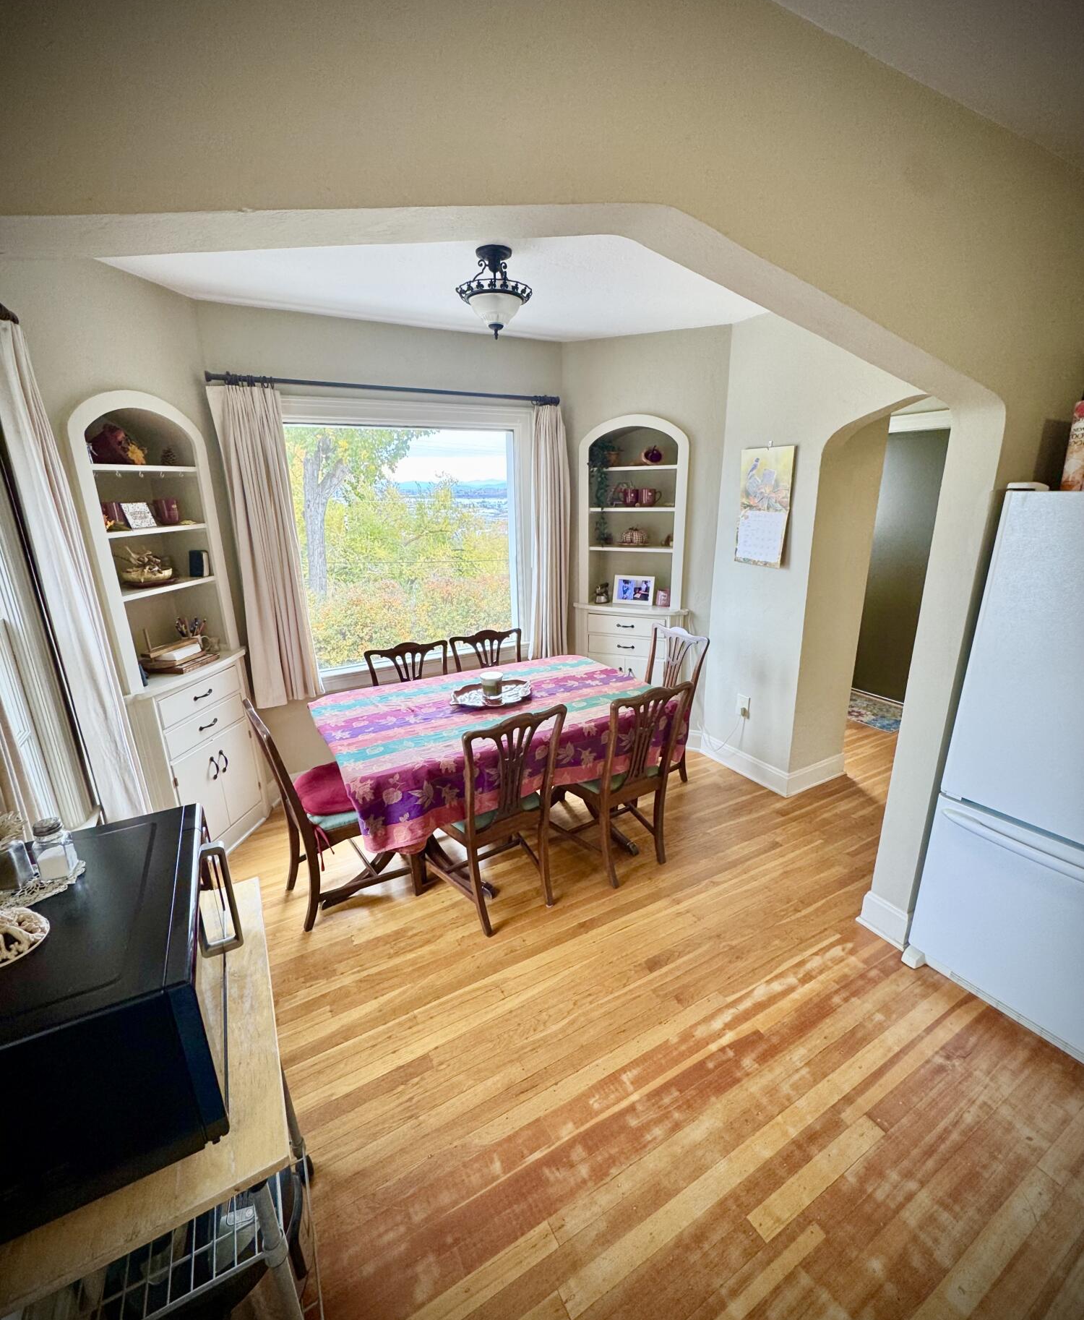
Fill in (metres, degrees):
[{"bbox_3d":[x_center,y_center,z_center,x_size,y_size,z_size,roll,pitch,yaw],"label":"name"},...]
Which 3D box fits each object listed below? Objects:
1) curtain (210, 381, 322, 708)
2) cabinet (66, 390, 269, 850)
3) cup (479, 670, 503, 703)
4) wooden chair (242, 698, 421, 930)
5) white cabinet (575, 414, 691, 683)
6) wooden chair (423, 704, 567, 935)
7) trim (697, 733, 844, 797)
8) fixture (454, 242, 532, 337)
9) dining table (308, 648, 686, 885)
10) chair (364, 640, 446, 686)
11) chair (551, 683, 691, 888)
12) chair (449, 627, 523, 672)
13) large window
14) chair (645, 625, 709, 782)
[{"bbox_3d":[-1.339,-0.515,2.884,0.375,1.540,0.130,-11,20,-28],"label":"curtain"},{"bbox_3d":[-1.730,-0.078,2.691,0.410,2.111,0.700,2,17,9],"label":"cabinet"},{"bbox_3d":[-0.228,0.128,2.698,0.103,0.122,0.103,-1,17,0],"label":"cup"},{"bbox_3d":[-0.879,0.594,2.492,0.520,0.910,0.475,-13,20,-33],"label":"wooden chair"},{"bbox_3d":[0.601,-0.529,3.873,0.730,2.010,0.360,4,18,15],"label":"white cabinet"},{"bbox_3d":[-0.208,0.582,2.430,0.476,0.917,0.520,-12,20,-31],"label":"wooden chair"},{"bbox_3d":[1.462,0.576,3.718,0.566,0.148,0.716,-10,19,-28],"label":"trim"},{"bbox_3d":[-0.173,-1.353,2.180,0.286,0.278,0.286,-1,17,0],"label":"fixture"},{"bbox_3d":[-0.224,0.535,2.868,1.570,0.750,0.970,-10,19,-27],"label":"dining table"},{"bbox_3d":[-0.575,0.414,2.993,0.480,0.917,0.520,-11,20,-28],"label":"chair"},{"bbox_3d":[0.332,0.500,2.728,0.475,0.910,0.520,-12,20,-31],"label":"chair"},{"bbox_3d":[-0.184,0.335,3.302,0.475,0.910,0.520,-11,19,-29],"label":"chair"},{"bbox_3d":[-0.691,-0.681,3.335,1.460,1.430,0.110,-11,20,-28],"label":"large window"},{"bbox_3d":[0.590,0.302,3.364,0.520,0.910,0.475,-12,20,-31],"label":"chair"}]

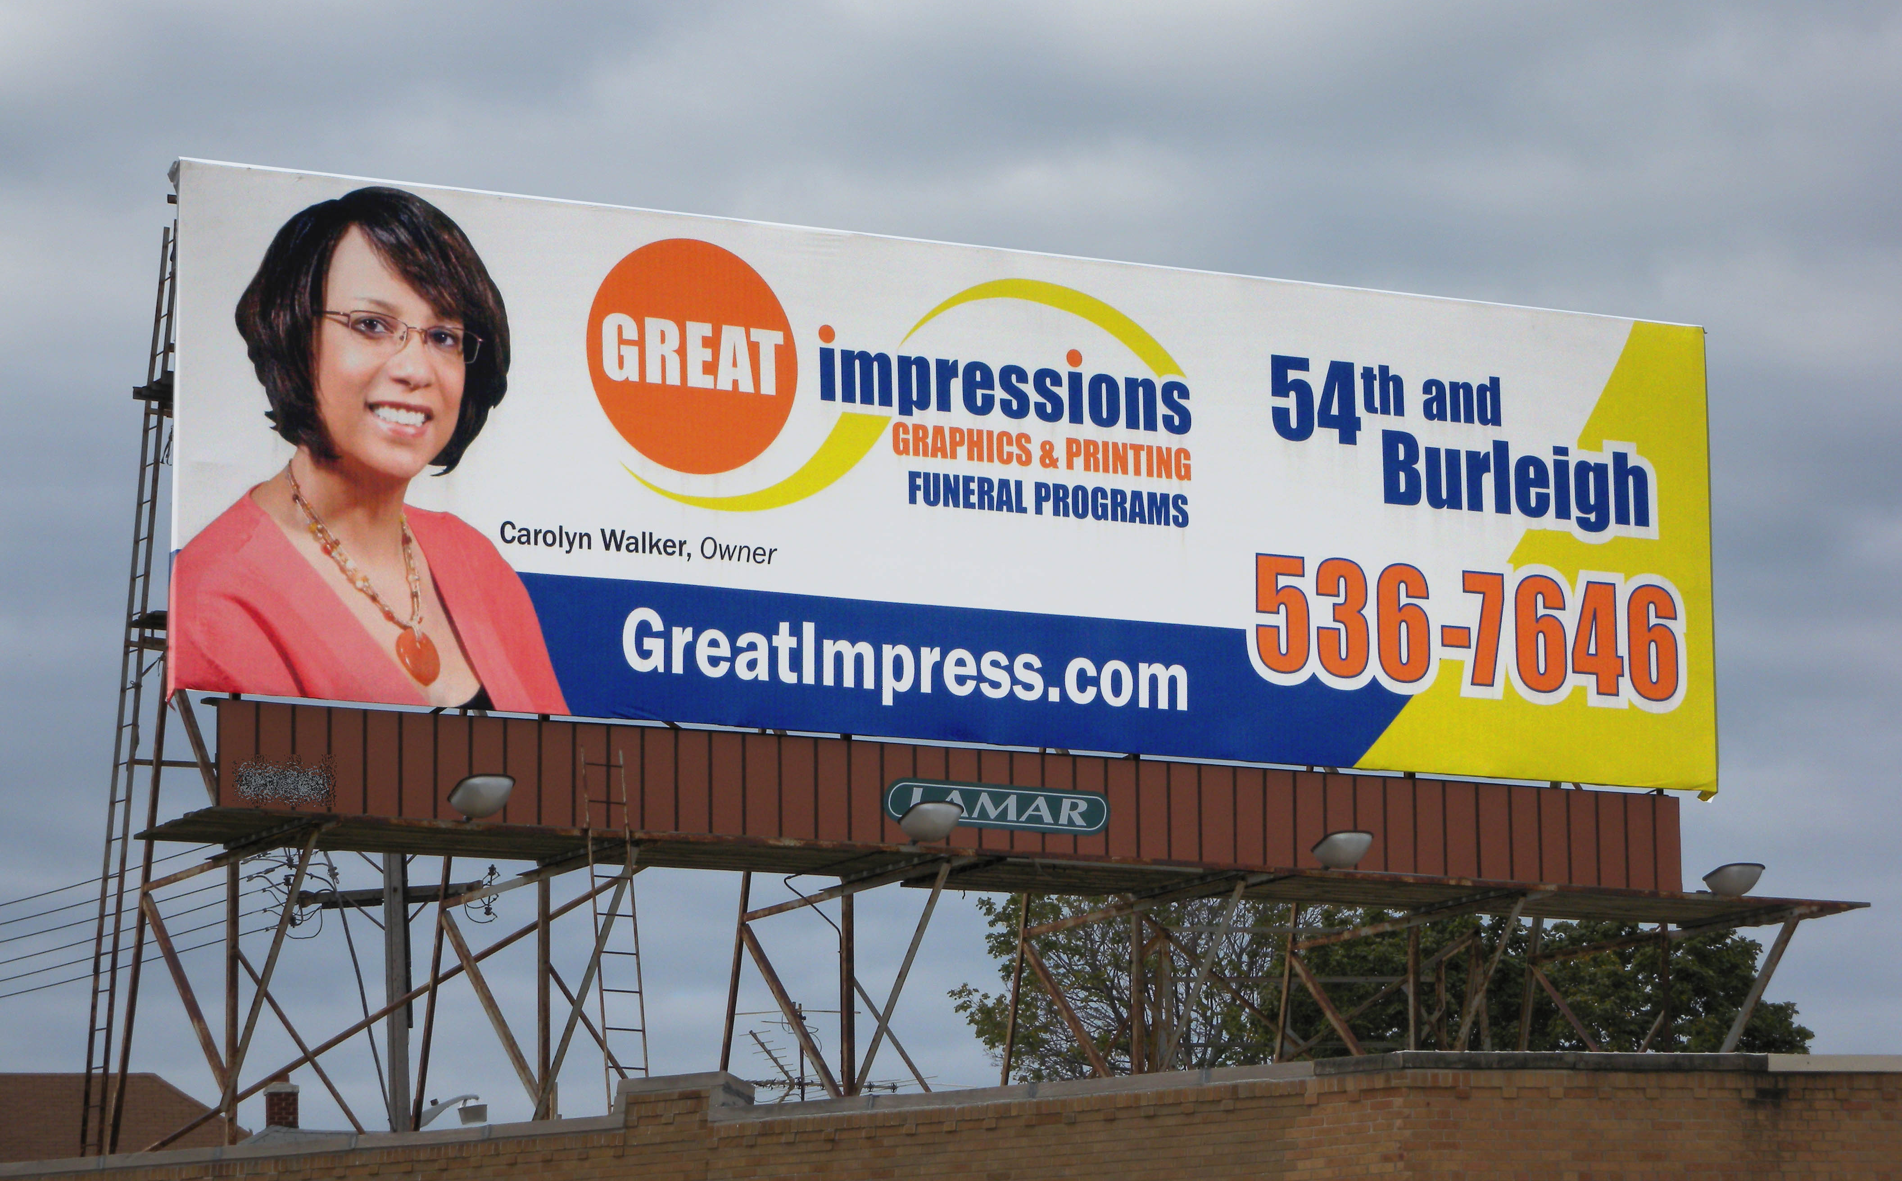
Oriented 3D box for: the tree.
[{"bbox_3d":[6.270,10.442,90.000,12.000,13.500,11.500,5,-11,-27],"label":"tree"}]

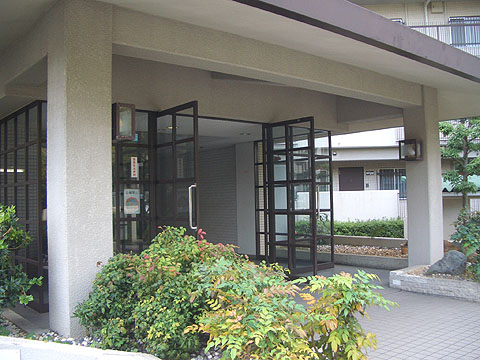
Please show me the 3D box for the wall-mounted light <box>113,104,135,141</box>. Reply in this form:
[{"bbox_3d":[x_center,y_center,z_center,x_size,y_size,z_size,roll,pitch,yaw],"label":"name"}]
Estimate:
[{"bbox_3d":[-1.086,-0.507,4.336,0.216,0.317,0.275,0,-2,-40],"label":"wall-mounted light"}]

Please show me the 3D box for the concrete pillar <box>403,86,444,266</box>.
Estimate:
[{"bbox_3d":[2.862,-0.007,7.560,0.418,2.788,0.367,0,-2,-40],"label":"concrete pillar"}]

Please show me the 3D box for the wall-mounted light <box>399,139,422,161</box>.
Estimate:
[{"bbox_3d":[2.611,-0.443,7.377,0.208,0.310,0.281,0,-2,-40],"label":"wall-mounted light"}]

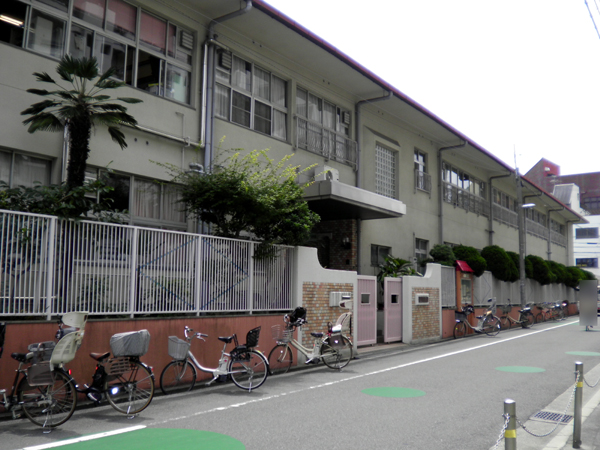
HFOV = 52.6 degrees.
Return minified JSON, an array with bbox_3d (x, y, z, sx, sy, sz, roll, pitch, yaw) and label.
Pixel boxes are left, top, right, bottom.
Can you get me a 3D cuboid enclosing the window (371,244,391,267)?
[{"bbox_3d":[2.772,1.086,20.638,0.120,0.737,1.588,-4,-8,34],"label":"window"}]

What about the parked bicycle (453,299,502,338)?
[{"bbox_3d":[6.122,3.235,21.060,1.750,1.320,0.580,2,-7,-10],"label":"parked bicycle"}]

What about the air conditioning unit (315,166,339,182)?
[{"bbox_3d":[0.751,-1.268,16.730,0.300,0.570,0.800,-3,-7,33],"label":"air conditioning unit"}]

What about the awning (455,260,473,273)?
[{"bbox_3d":[5.912,1.499,21.666,0.320,0.420,1.350,-4,-8,34],"label":"awning"}]

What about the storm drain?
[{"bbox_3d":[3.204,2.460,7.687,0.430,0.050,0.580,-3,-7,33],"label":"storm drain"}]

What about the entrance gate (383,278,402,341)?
[{"bbox_3d":[2.755,2.473,17.700,0.060,1.840,1.285,-4,-8,34],"label":"entrance gate"}]

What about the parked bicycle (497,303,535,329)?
[{"bbox_3d":[9.229,3.852,25.774,1.800,1.150,0.570,3,-6,-19],"label":"parked bicycle"}]

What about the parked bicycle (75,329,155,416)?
[{"bbox_3d":[-2.664,1.815,7.622,1.750,1.130,0.570,2,-6,-15],"label":"parked bicycle"}]

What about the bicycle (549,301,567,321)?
[{"bbox_3d":[14.317,4.763,33.600,1.650,1.100,0.580,5,-8,-32],"label":"bicycle"}]

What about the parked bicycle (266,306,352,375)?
[{"bbox_3d":[0.215,2.239,12.055,1.810,1.280,0.600,2,-6,-17],"label":"parked bicycle"}]

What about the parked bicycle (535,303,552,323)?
[{"bbox_3d":[13.090,4.594,31.921,1.770,1.050,0.550,3,-6,-19],"label":"parked bicycle"}]

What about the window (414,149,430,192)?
[{"bbox_3d":[4.824,-2.116,23.956,0.150,1.600,1.420,-4,-8,34],"label":"window"}]

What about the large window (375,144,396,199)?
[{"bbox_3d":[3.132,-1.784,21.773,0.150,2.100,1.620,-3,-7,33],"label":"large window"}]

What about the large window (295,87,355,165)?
[{"bbox_3d":[0.794,-2.823,17.952,0.180,1.730,3.336,-4,-8,34],"label":"large window"}]

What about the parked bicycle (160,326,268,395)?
[{"bbox_3d":[-1.296,2.070,9.427,1.680,1.050,0.580,2,-7,-10],"label":"parked bicycle"}]

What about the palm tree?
[{"bbox_3d":[-3.532,-0.182,9.567,2.000,5.200,2.000,-3,-7,33],"label":"palm tree"}]

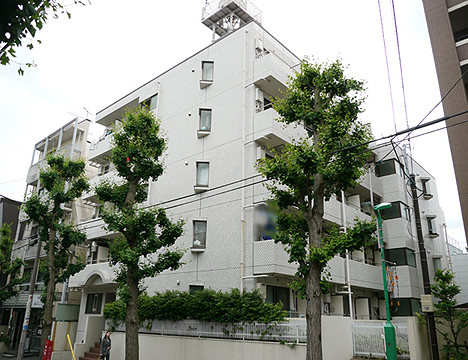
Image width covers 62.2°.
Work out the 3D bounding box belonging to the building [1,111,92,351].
[{"bbox_3d":[-10.368,4.289,28.342,6.400,14.600,8.000,-16,-26,39],"label":"building"}]

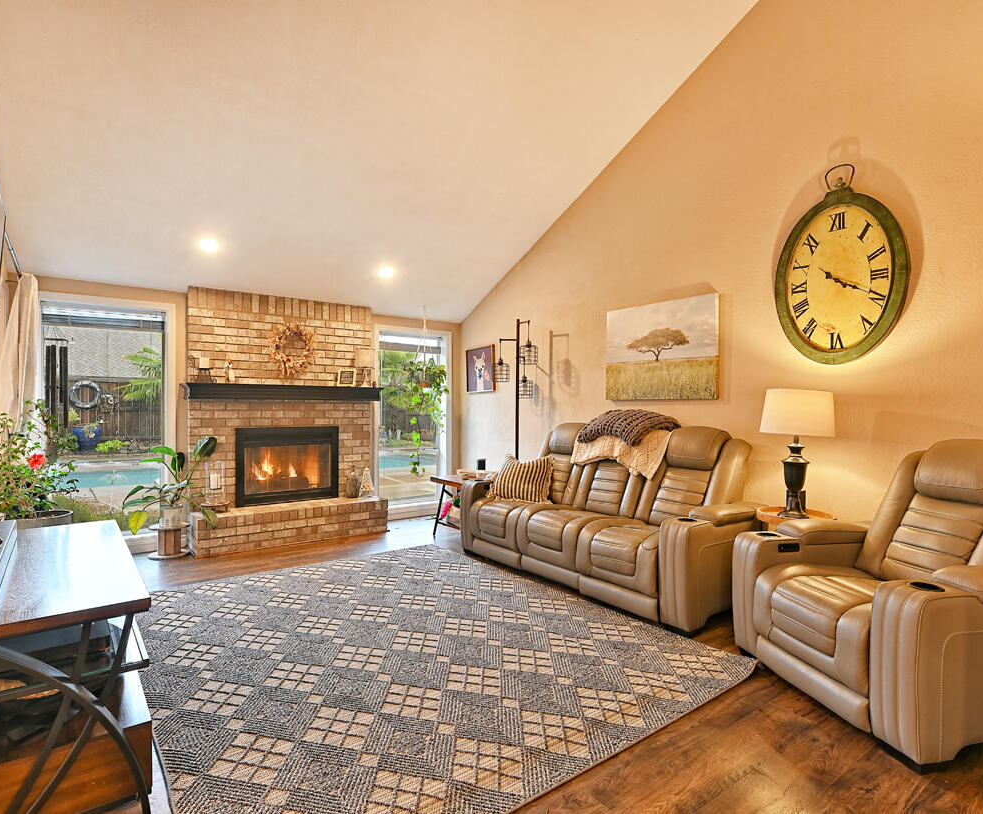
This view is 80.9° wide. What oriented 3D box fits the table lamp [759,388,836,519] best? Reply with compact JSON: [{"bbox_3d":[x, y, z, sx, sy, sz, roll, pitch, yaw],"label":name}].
[{"bbox_3d":[1.793,0.274,3.397,0.403,0.755,0.403,0,1,-37],"label":"table lamp"}]

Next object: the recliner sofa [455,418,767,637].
[{"bbox_3d":[0.805,0.699,4.354,1.001,1.135,2.257,0,0,-37],"label":"recliner sofa"}]

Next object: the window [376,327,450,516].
[{"bbox_3d":[-0.909,0.162,6.479,0.924,2.020,0.119,0,1,-37],"label":"window"}]

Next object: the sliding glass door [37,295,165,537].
[{"bbox_3d":[-3.186,0.131,4.775,0.871,1.927,0.119,0,1,-37],"label":"sliding glass door"}]

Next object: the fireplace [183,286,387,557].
[{"bbox_3d":[-1.859,0.098,5.404,1.756,2.270,0.502,0,1,-37],"label":"fireplace"}]

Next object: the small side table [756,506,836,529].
[{"bbox_3d":[1.779,0.948,3.381,0.427,0.644,0.427,0,0,-37],"label":"small side table"}]

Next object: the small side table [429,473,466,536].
[{"bbox_3d":[-0.167,0.974,5.537,0.625,0.574,0.625,0,0,-37],"label":"small side table"}]

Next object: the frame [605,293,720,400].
[{"bbox_3d":[1.318,-0.441,4.593,0.038,0.765,1.052,0,0,-37],"label":"frame"}]

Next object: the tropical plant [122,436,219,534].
[{"bbox_3d":[-2.678,0.655,4.810,0.634,0.792,0.581,0,1,-37],"label":"tropical plant"}]

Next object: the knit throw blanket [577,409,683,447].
[{"bbox_3d":[1.039,0.162,4.595,0.395,0.284,0.714,0,0,-37],"label":"knit throw blanket"}]

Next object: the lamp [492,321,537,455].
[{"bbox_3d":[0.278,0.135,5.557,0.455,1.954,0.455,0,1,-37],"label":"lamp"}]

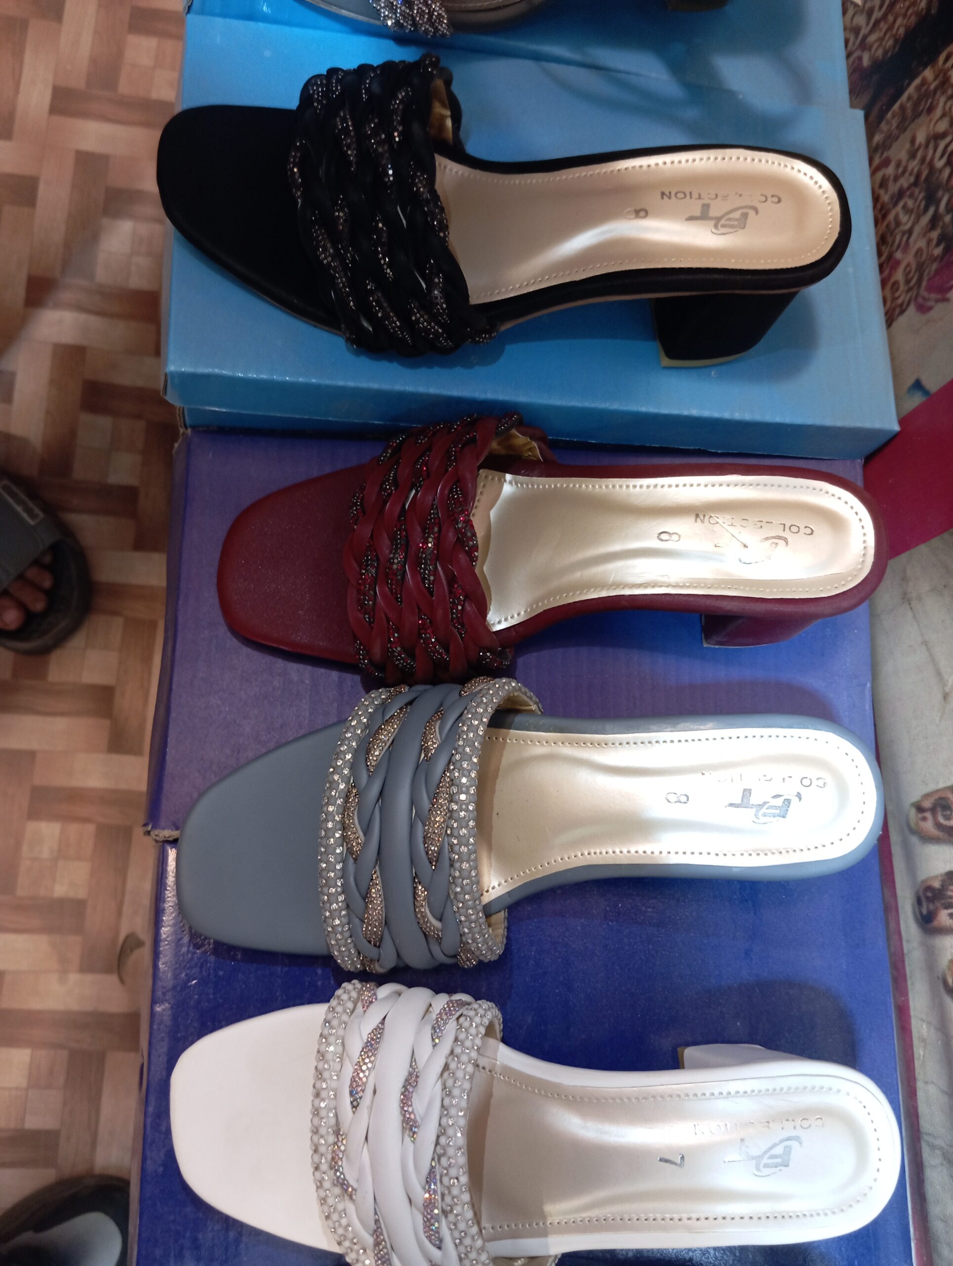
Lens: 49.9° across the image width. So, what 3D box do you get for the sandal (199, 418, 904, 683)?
[{"bbox_3d":[0.026,-0.030,0.391,0.247,0.073,0.093,-2,79,-11],"label":"sandal"}]

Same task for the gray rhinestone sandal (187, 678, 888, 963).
[{"bbox_3d":[0.017,0.067,0.370,0.247,0.073,0.099,-3,79,-11],"label":"gray rhinestone sandal"}]

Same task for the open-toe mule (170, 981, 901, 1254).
[{"bbox_3d":[0.016,0.172,0.348,0.241,0.073,0.096,5,78,-9],"label":"open-toe mule"}]

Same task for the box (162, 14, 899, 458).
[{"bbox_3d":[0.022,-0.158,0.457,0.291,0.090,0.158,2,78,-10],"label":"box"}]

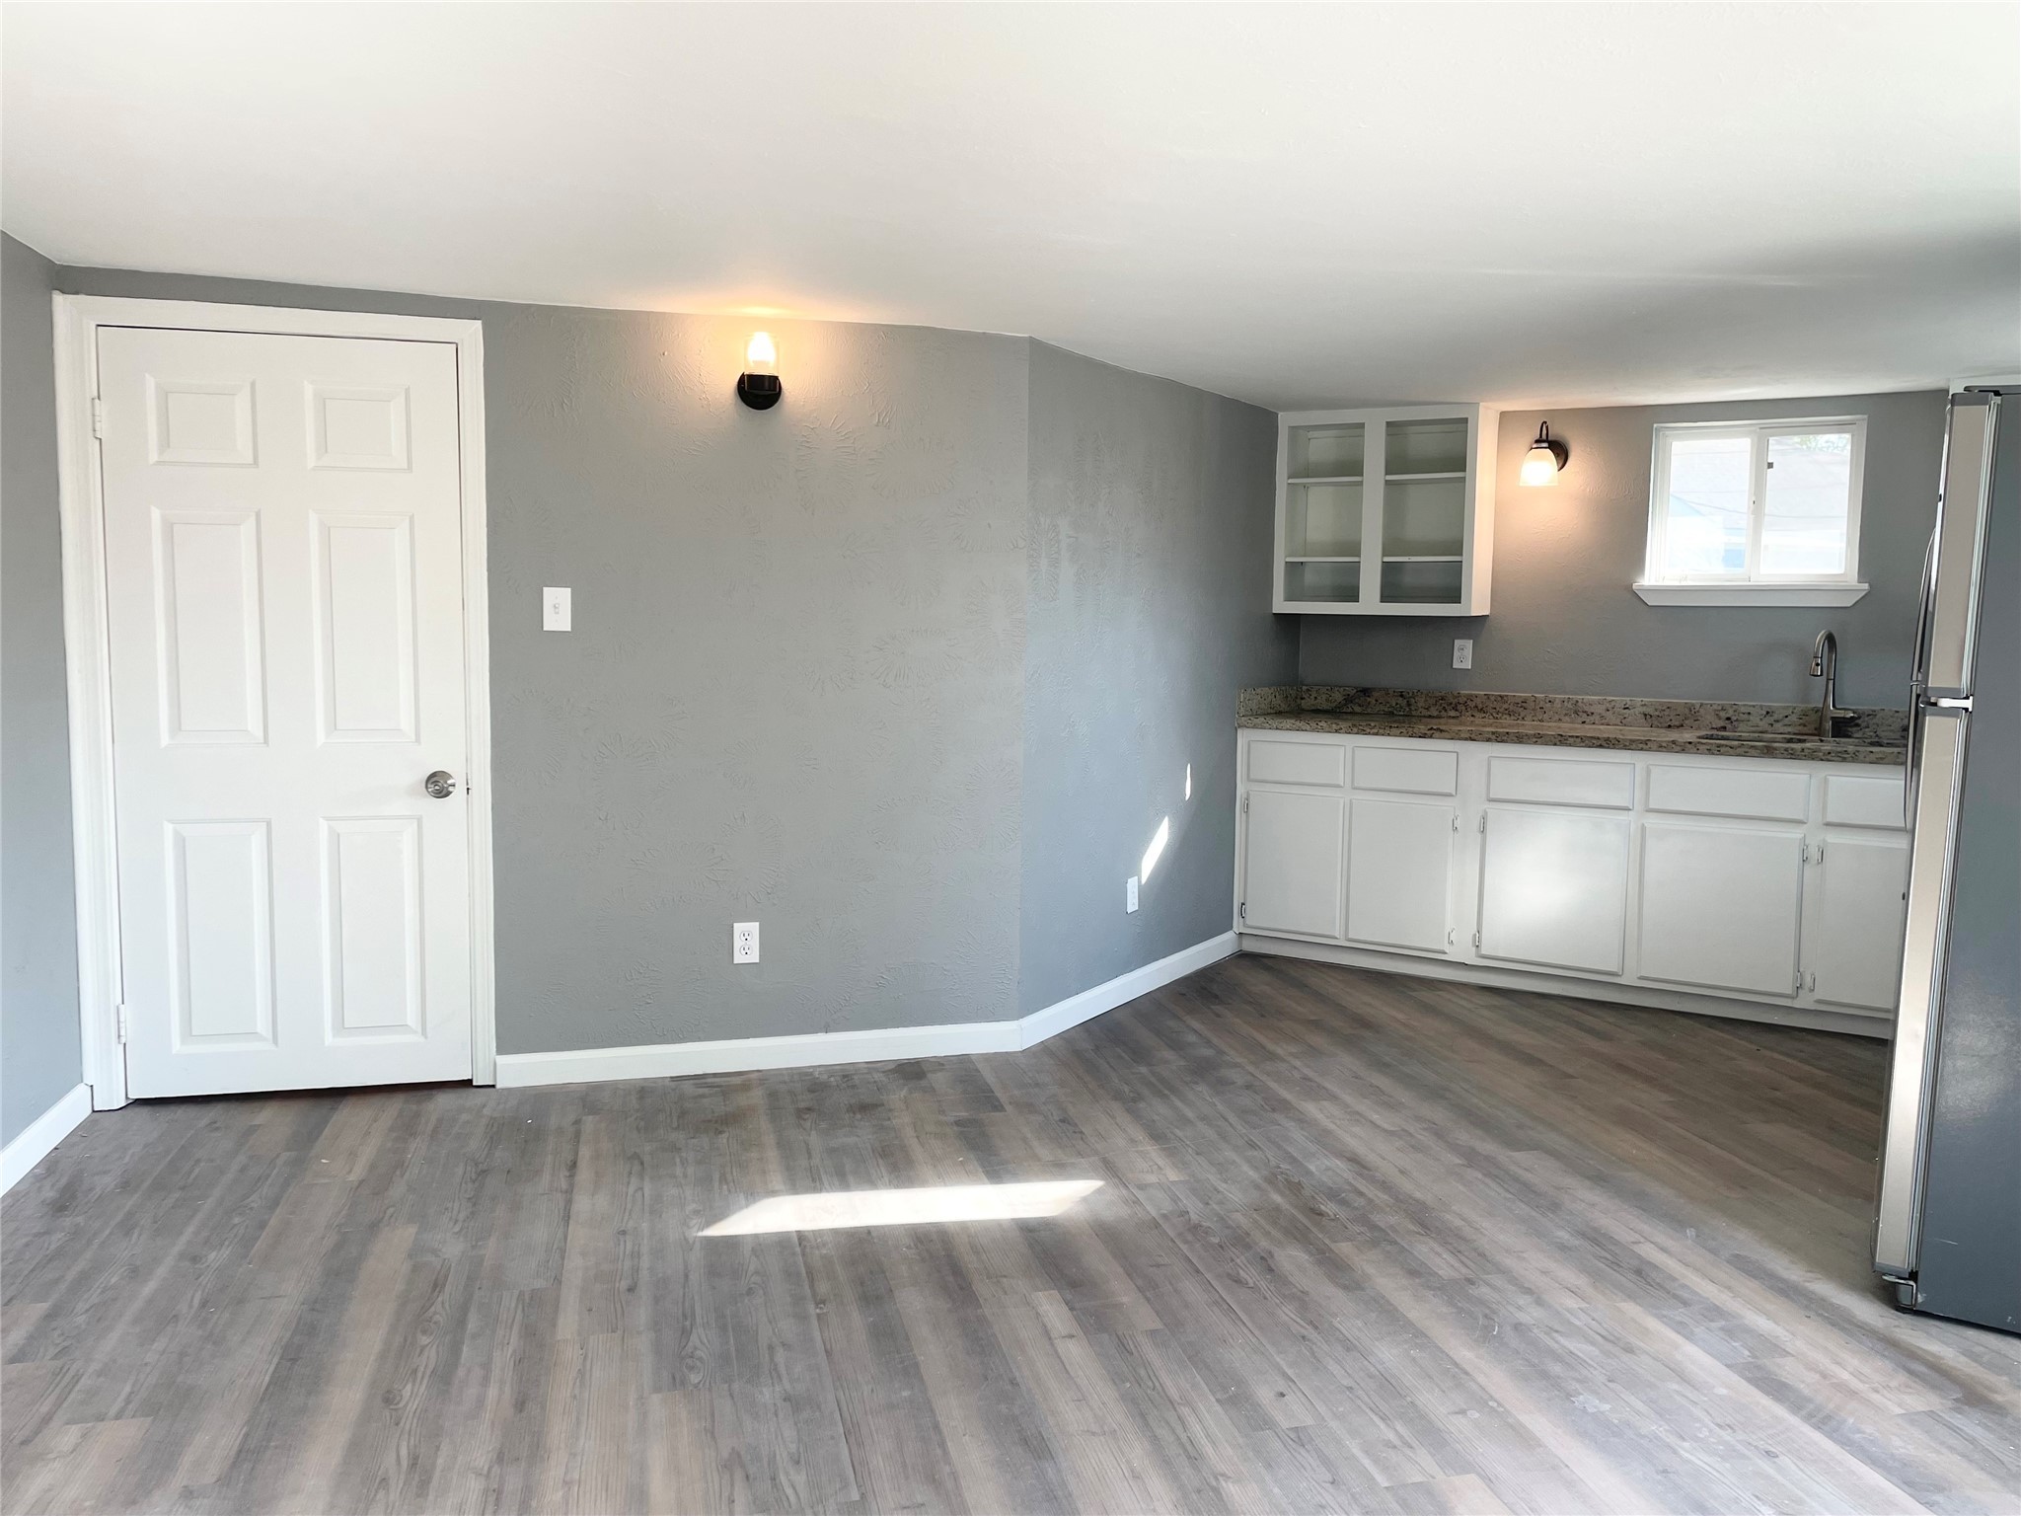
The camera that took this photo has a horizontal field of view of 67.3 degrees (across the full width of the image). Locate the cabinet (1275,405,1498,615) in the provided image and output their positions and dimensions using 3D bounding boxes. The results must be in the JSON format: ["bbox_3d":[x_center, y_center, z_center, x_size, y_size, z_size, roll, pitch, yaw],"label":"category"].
[{"bbox_3d":[1.491,-0.968,6.046,0.791,0.791,0.302,4,6,31],"label":"cabinet"}]

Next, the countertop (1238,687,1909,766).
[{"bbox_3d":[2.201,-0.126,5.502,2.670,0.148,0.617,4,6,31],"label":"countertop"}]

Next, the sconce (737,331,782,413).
[{"bbox_3d":[-0.682,-1.059,4.157,0.124,0.212,0.136,-1,6,-16],"label":"sconce"}]

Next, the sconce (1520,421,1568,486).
[{"bbox_3d":[2.024,-1.157,5.765,0.145,0.240,0.200,4,6,31],"label":"sconce"}]

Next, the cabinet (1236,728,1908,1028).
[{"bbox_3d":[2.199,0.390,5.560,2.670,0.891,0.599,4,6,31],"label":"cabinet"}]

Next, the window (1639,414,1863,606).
[{"bbox_3d":[2.691,-0.881,5.500,0.772,0.667,0.100,4,6,31],"label":"window"}]

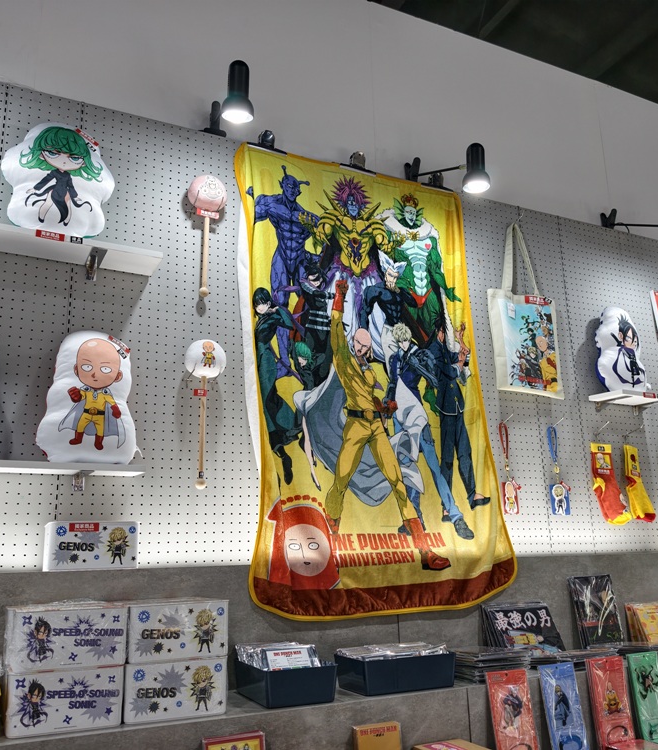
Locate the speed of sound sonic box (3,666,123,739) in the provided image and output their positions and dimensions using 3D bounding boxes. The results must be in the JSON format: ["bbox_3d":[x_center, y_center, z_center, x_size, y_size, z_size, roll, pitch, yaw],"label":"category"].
[{"bbox_3d":[-0.520,0.629,1.363,0.207,0.111,0.130,5,-16,-25],"label":"speed of sound sonic box"}]

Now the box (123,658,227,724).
[{"bbox_3d":[-0.332,0.647,1.451,0.207,0.111,0.130,5,-16,-25],"label":"box"}]

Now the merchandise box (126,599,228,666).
[{"bbox_3d":[-0.333,0.536,1.462,0.203,0.108,0.145,5,-15,-25],"label":"merchandise box"}]

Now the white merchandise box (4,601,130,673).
[{"bbox_3d":[-0.520,0.516,1.375,0.206,0.108,0.145,5,-15,-25],"label":"white merchandise box"}]

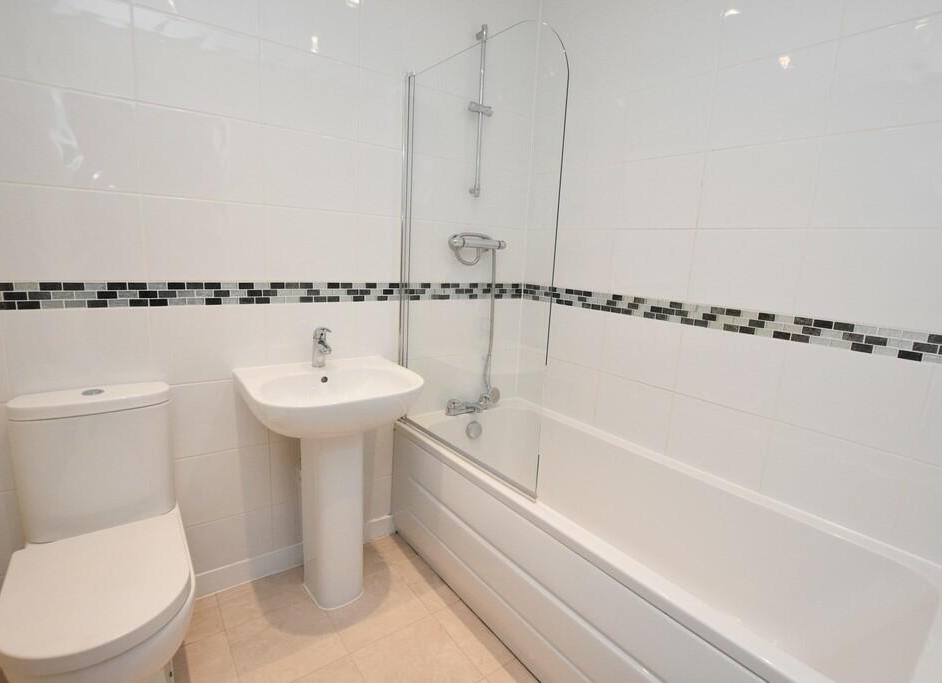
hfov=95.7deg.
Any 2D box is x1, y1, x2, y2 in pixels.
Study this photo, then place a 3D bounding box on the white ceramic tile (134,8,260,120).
[{"bbox_3d":[-0.814,-0.812,1.278,0.330,0.250,0.010,-5,13,-36],"label":"white ceramic tile"}]

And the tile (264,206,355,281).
[{"bbox_3d":[-0.577,-0.348,1.564,0.325,0.255,0.010,-4,11,-33],"label":"tile"}]

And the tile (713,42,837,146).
[{"bbox_3d":[0.900,-0.726,1.292,0.010,0.250,0.330,-5,13,-36],"label":"tile"}]

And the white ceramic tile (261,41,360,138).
[{"bbox_3d":[-0.551,-0.857,1.484,0.325,0.255,0.010,-4,11,-33],"label":"white ceramic tile"}]

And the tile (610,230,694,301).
[{"bbox_3d":[0.680,-0.288,1.640,0.010,0.250,0.330,-5,13,-36],"label":"tile"}]

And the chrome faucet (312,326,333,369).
[{"bbox_3d":[-0.541,0.028,1.548,0.050,0.148,0.122,-5,14,-36],"label":"chrome faucet"}]

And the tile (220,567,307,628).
[{"bbox_3d":[-0.763,0.946,1.599,0.303,0.010,0.200,-5,14,-36],"label":"tile"}]

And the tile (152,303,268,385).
[{"bbox_3d":[-0.856,0.008,1.430,0.330,0.250,0.010,-5,13,-36],"label":"tile"}]

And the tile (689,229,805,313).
[{"bbox_3d":[0.874,-0.230,1.384,0.010,0.250,0.330,-5,13,-36],"label":"tile"}]

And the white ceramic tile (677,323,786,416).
[{"bbox_3d":[0.874,0.097,1.476,0.010,0.250,0.330,-5,14,-36],"label":"white ceramic tile"}]

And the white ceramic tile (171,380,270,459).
[{"bbox_3d":[-0.882,0.261,1.480,0.325,0.255,0.010,-4,11,-33],"label":"white ceramic tile"}]

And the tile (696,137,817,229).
[{"bbox_3d":[0.900,-0.490,1.362,0.010,0.250,0.330,-5,14,-36],"label":"tile"}]

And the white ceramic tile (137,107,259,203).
[{"bbox_3d":[-0.835,-0.576,1.342,0.330,0.250,0.010,-5,14,-36],"label":"white ceramic tile"}]

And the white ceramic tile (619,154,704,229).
[{"bbox_3d":[0.690,-0.548,1.597,0.010,0.250,0.330,-5,14,-36],"label":"white ceramic tile"}]

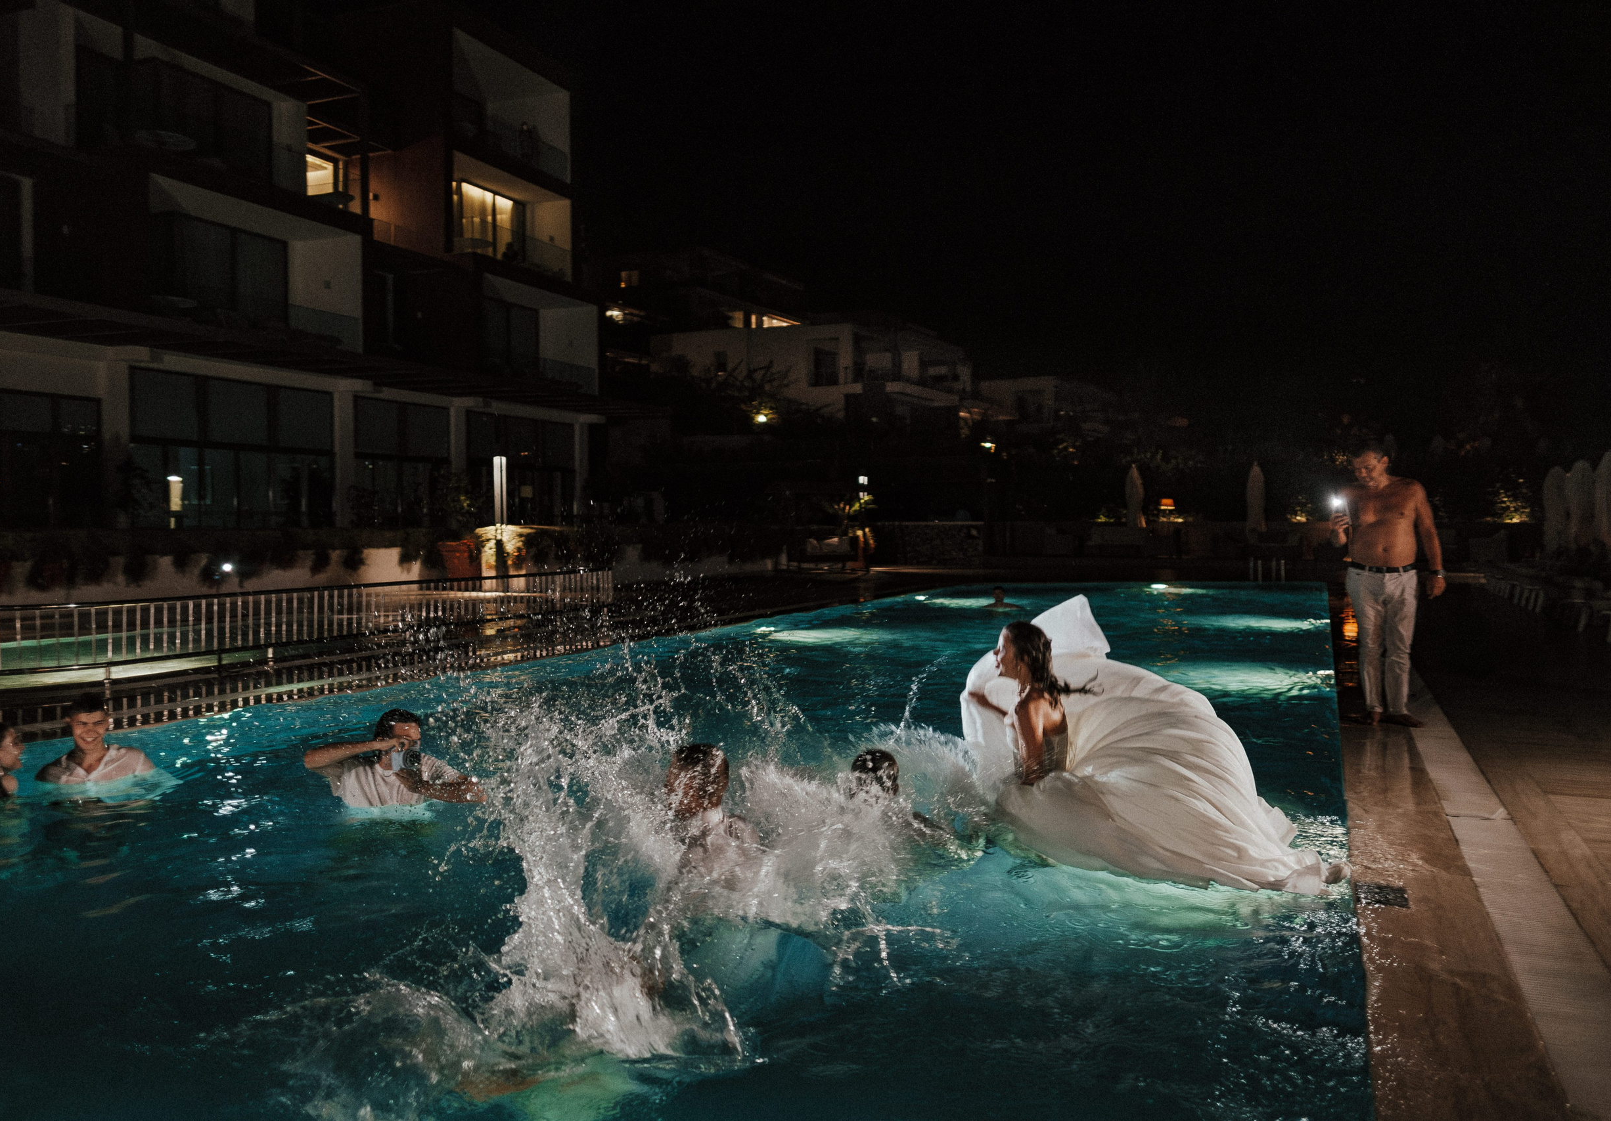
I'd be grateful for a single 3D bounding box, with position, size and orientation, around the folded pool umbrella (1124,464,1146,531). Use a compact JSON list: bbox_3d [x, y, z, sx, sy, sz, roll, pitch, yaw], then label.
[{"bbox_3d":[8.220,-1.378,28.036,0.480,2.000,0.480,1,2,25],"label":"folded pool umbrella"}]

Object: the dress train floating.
[{"bbox_3d":[1.266,0.664,4.307,1.390,1.020,0.810,1,2,25],"label":"dress train floating"}]

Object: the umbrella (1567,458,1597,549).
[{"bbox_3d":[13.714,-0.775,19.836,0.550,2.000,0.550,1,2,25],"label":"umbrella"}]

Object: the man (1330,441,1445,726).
[{"bbox_3d":[3.613,0.144,7.000,0.620,1.740,0.460,1,2,35],"label":"man"}]

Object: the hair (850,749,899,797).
[{"bbox_3d":[0.259,0.809,4.250,0.175,0.190,0.200,1,2,18],"label":"hair"}]

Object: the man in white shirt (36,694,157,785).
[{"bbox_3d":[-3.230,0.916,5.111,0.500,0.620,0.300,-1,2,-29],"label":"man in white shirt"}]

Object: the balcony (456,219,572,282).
[{"bbox_3d":[-8.929,-8.840,32.039,1.750,1.050,5.100,1,2,25],"label":"balcony"}]

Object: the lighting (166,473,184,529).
[{"bbox_3d":[-11.978,-1.084,21.318,0.260,1.100,0.260,1,2,25],"label":"lighting"}]

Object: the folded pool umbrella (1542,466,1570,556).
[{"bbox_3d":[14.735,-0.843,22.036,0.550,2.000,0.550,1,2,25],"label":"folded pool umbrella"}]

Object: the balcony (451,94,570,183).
[{"bbox_3d":[-8.961,-11.826,32.039,1.750,1.050,5.100,1,2,25],"label":"balcony"}]

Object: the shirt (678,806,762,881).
[{"bbox_3d":[-0.293,1.070,3.878,0.420,0.450,0.280,2,3,37],"label":"shirt"}]

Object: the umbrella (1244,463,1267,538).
[{"bbox_3d":[11.061,-1.341,27.536,0.450,2.150,0.450,1,2,25],"label":"umbrella"}]

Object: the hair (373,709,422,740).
[{"bbox_3d":[-1.715,0.696,4.720,0.200,0.160,0.175,1,2,33],"label":"hair"}]

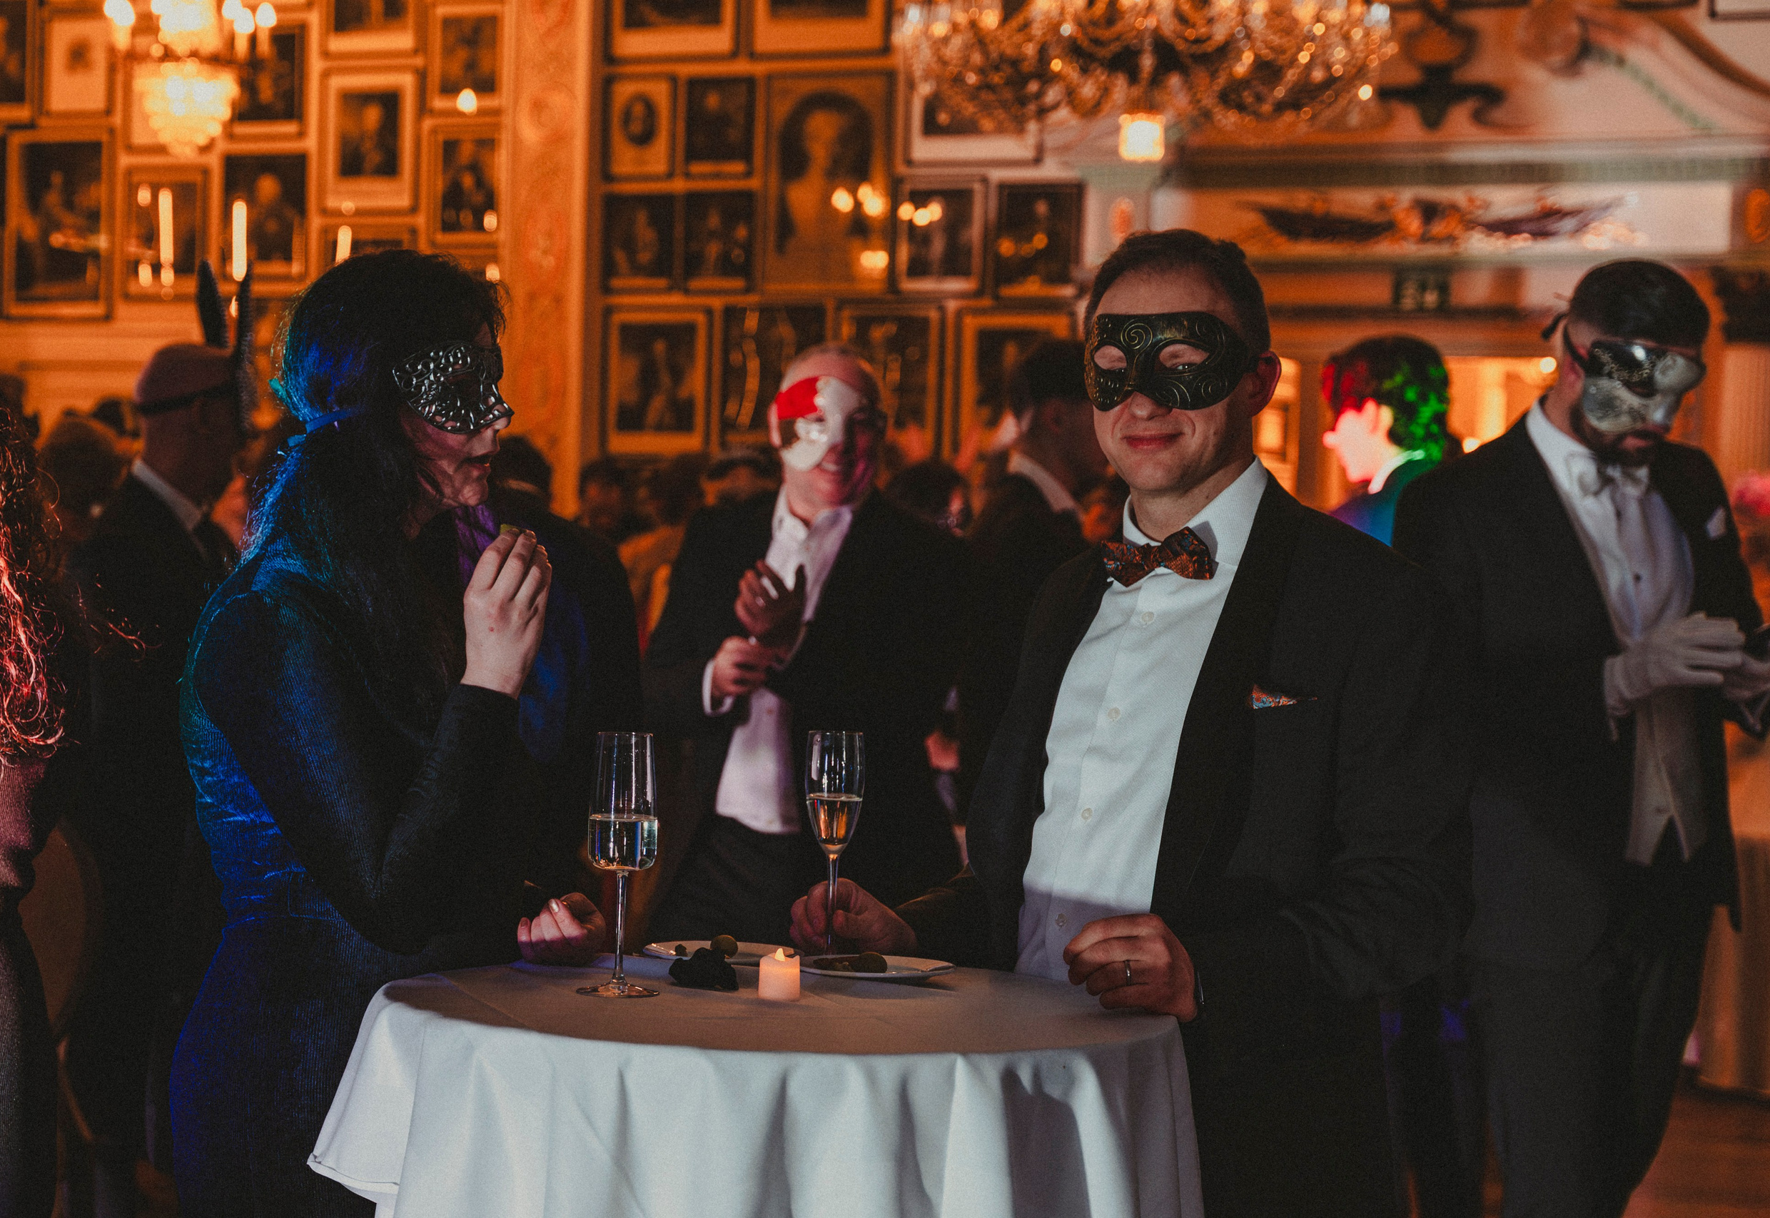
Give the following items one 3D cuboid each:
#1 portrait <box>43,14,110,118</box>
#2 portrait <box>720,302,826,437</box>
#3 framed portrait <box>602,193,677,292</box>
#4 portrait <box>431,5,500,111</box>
[{"bbox_3d":[-3.814,-2.571,12.476,0.384,0.509,0.040,2,1,18],"label":"portrait"},{"bbox_3d":[-0.475,-0.990,11.219,0.485,0.627,0.035,2,2,19],"label":"portrait"},{"bbox_3d":[-1.077,-1.605,11.575,0.354,0.444,0.040,2,1,18],"label":"framed portrait"},{"bbox_3d":[-1.883,-2.469,11.841,0.363,0.489,0.040,2,1,18],"label":"portrait"}]

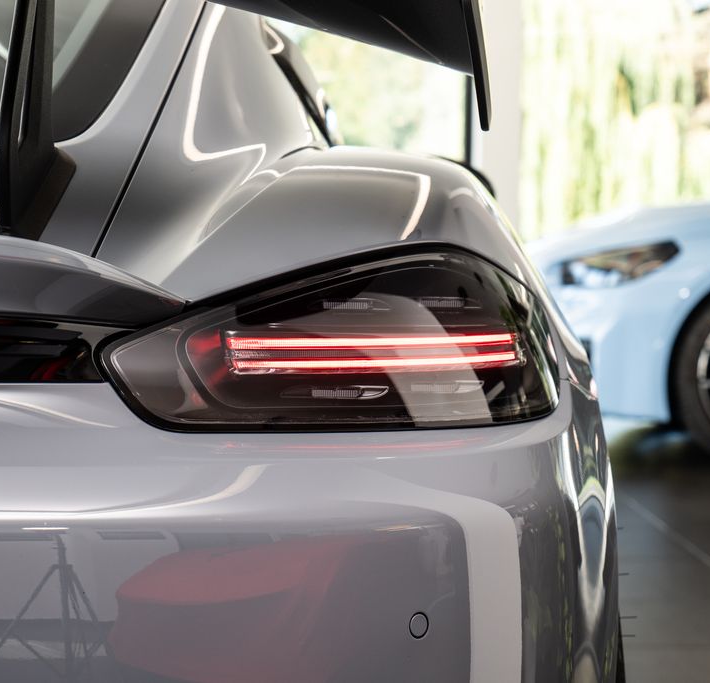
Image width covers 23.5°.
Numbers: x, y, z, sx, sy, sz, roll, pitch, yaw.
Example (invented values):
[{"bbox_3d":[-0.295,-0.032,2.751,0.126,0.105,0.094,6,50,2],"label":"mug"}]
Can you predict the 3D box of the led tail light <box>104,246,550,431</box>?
[{"bbox_3d":[-0.015,0.000,1.700,0.460,0.168,0.175,-1,5,-8],"label":"led tail light"}]

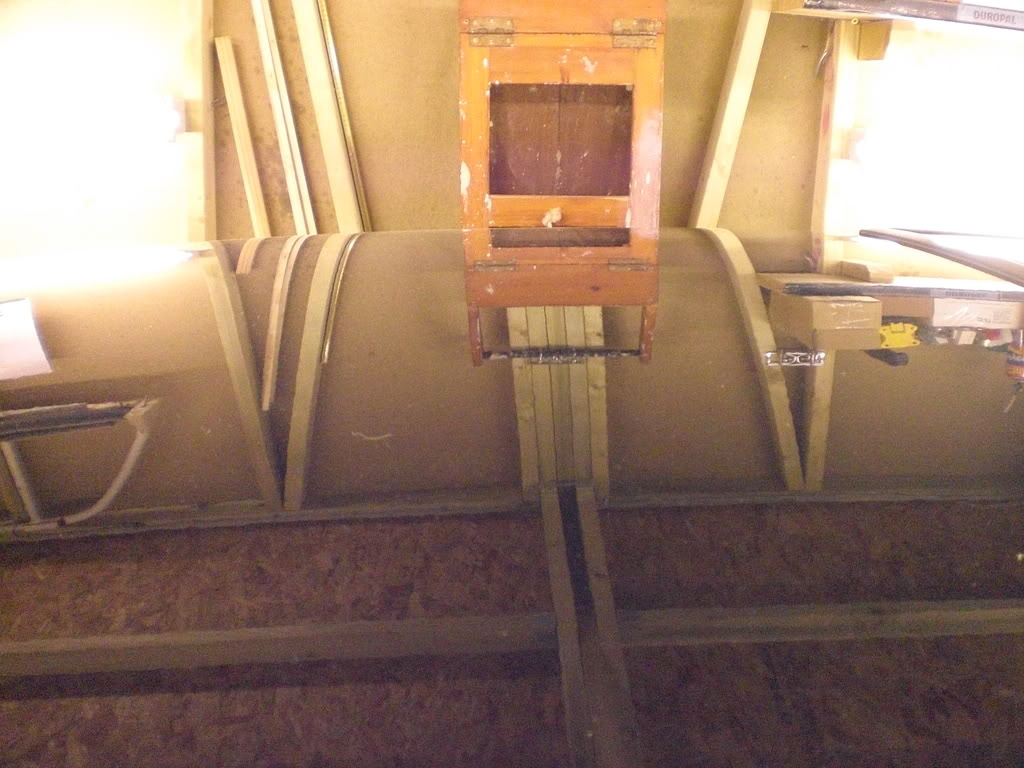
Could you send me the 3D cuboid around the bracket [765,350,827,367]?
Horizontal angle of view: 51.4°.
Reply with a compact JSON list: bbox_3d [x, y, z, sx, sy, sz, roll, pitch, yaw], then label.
[{"bbox_3d":[0.687,-0.062,2.580,0.147,0.038,0.030,2,14,0],"label":"bracket"}]

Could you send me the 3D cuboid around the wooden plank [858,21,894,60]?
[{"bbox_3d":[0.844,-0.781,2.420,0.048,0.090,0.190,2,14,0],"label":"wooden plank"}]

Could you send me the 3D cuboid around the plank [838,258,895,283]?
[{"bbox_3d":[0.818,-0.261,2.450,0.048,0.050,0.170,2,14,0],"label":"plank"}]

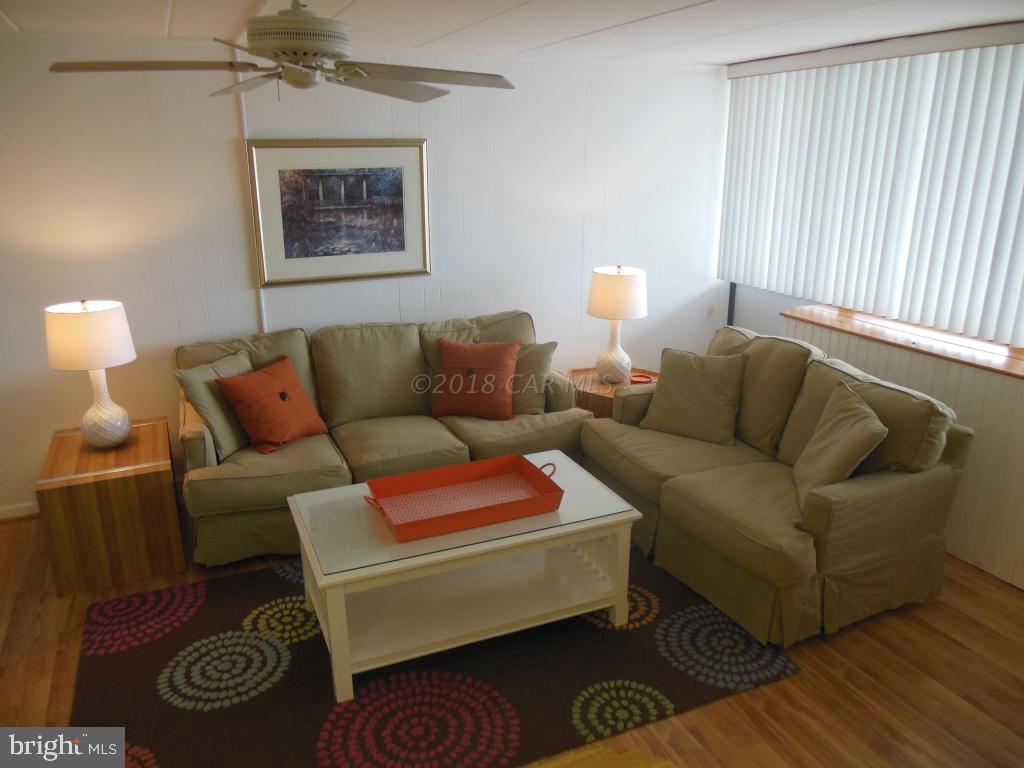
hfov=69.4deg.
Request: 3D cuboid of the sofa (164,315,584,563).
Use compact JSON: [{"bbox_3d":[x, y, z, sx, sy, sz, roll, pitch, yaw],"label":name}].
[{"bbox_3d":[-0.666,0.166,4.005,2.059,0.943,0.961,-8,19,-23],"label":"sofa"}]

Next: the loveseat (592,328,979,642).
[{"bbox_3d":[1.127,0.324,3.490,0.952,0.943,1.455,-8,19,-23],"label":"loveseat"}]

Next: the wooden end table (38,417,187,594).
[{"bbox_3d":[-1.853,0.546,3.483,0.509,0.536,0.681,-8,19,-23],"label":"wooden end table"}]

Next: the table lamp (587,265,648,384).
[{"bbox_3d":[0.610,-0.351,4.298,0.355,0.673,0.355,0,17,0],"label":"table lamp"}]

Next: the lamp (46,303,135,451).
[{"bbox_3d":[-1.875,-0.038,3.324,0.355,0.673,0.355,-8,19,-23],"label":"lamp"}]

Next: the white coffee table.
[{"bbox_3d":[-0.204,0.715,2.997,1.219,0.498,0.705,-8,19,-23],"label":"white coffee table"}]

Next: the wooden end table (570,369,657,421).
[{"bbox_3d":[0.636,0.238,4.440,0.670,0.536,0.578,-8,19,-23],"label":"wooden end table"}]

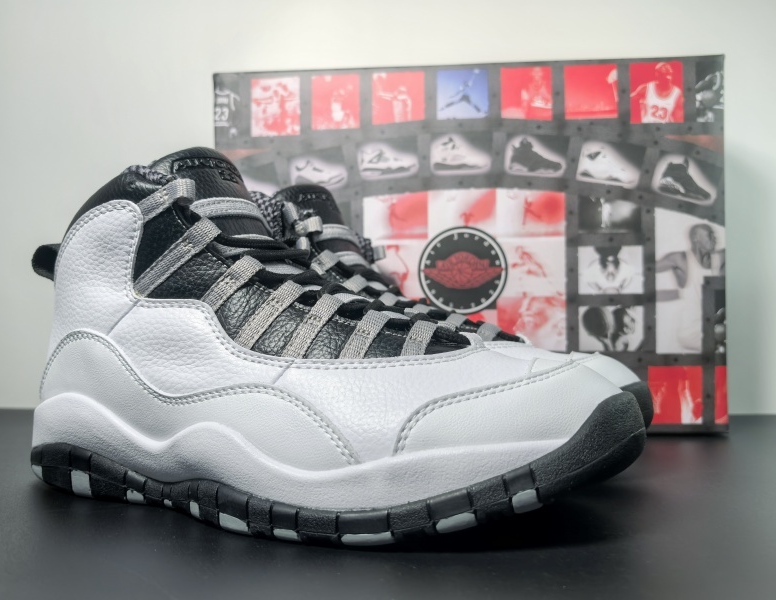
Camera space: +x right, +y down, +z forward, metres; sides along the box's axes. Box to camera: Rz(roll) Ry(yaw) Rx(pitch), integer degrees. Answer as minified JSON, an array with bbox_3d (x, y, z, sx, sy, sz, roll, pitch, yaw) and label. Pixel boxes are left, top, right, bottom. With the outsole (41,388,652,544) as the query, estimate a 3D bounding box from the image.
[{"bbox_3d":[-0.044,0.063,0.289,0.301,0.053,0.103,-1,-1,22],"label":"outsole"}]

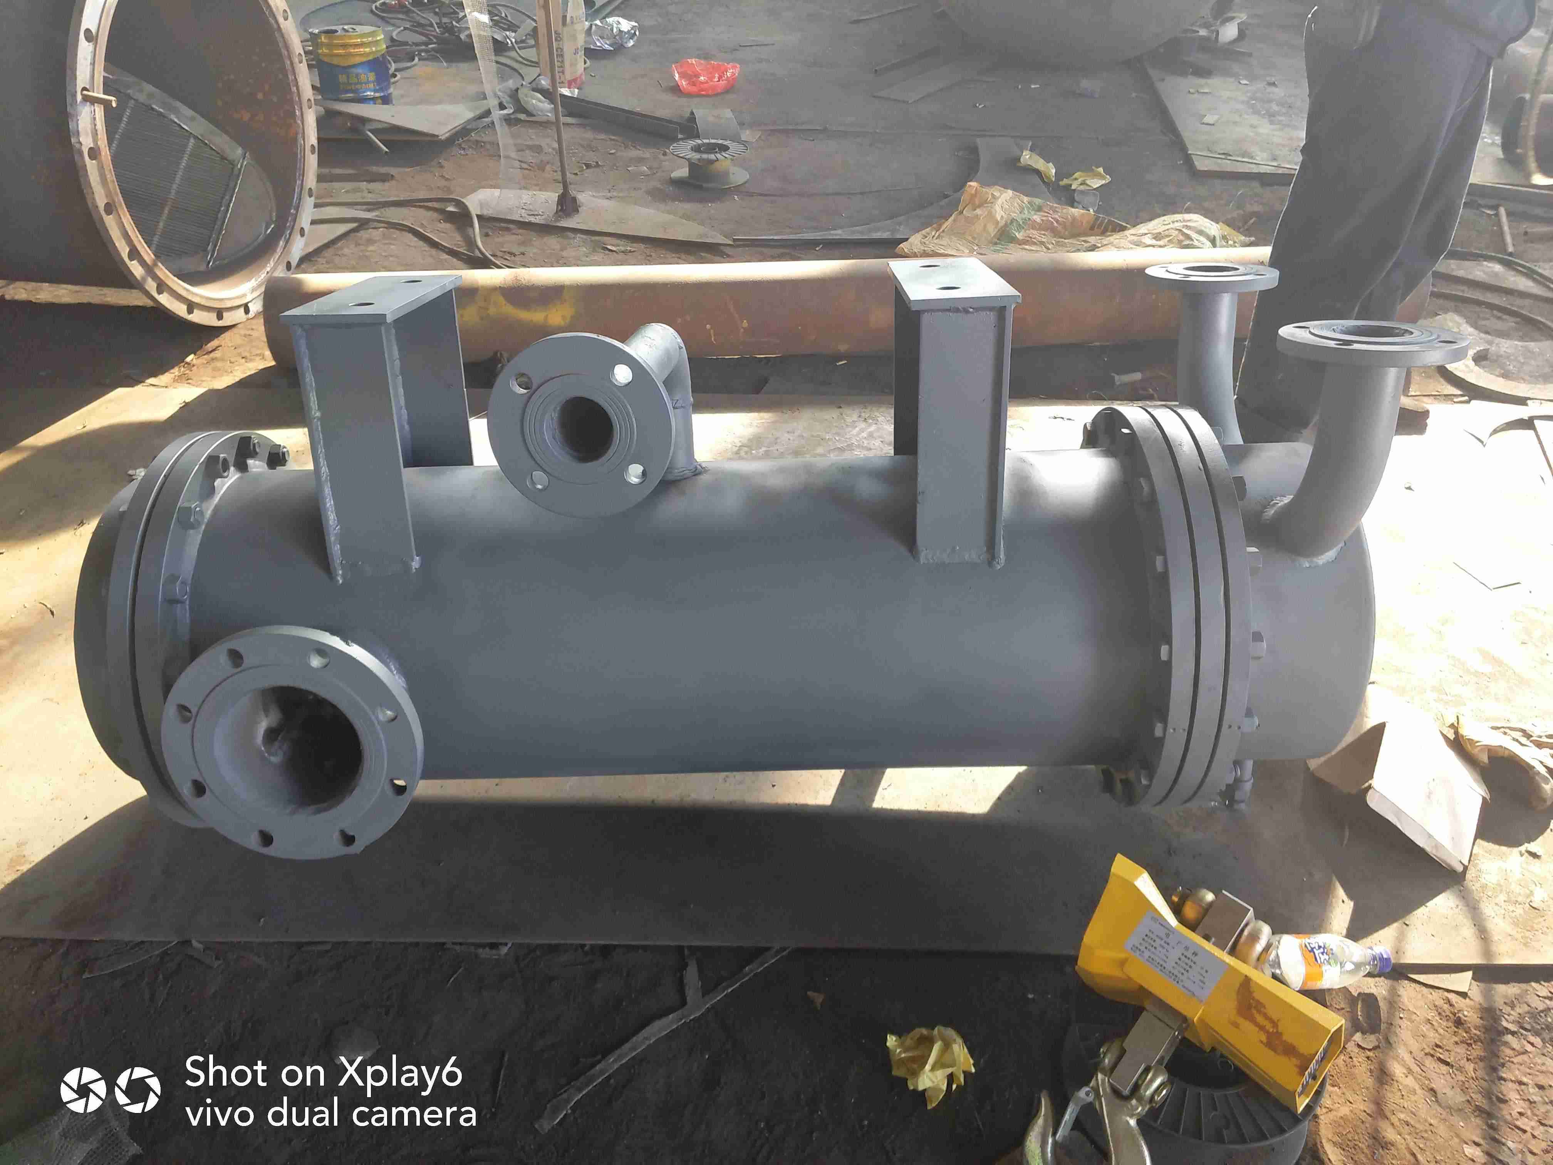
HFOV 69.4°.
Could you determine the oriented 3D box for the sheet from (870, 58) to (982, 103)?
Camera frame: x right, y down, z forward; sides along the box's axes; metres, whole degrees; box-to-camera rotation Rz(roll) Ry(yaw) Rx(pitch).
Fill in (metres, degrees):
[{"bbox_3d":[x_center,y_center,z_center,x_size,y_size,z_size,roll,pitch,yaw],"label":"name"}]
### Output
[{"bbox_3d":[0.697,-2.191,4.907,0.190,0.010,0.700,23,43,28],"label":"sheet"}]

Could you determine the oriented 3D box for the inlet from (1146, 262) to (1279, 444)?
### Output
[{"bbox_3d":[0.617,-0.304,1.620,0.180,0.277,0.214,-1,23,1],"label":"inlet"}]

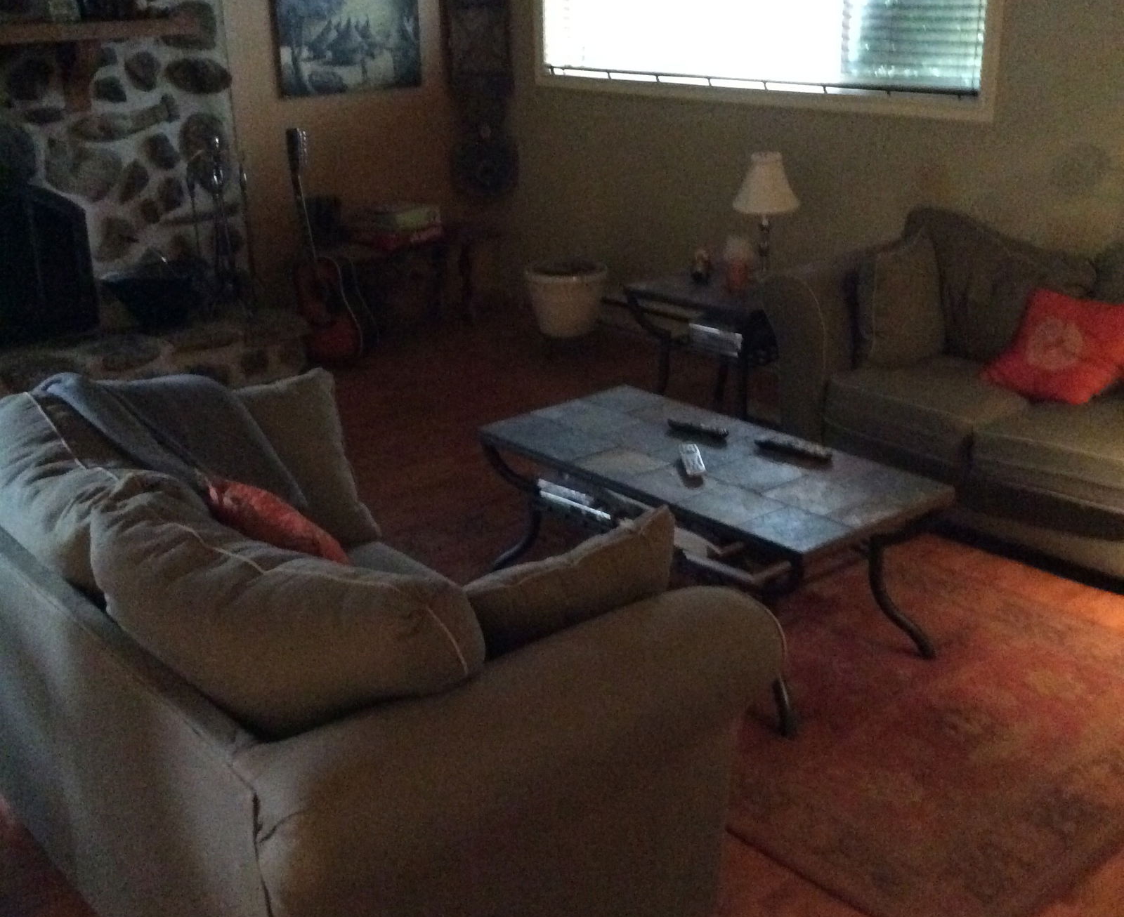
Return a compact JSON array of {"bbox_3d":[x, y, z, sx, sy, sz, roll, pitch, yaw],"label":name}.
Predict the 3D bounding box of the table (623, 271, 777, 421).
[{"bbox_3d":[0.627,-0.368,5.115,0.574,0.568,0.548,17,27,40],"label":"table"}]

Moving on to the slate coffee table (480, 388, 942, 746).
[{"bbox_3d":[0.369,0.217,3.716,0.566,0.480,1.155,-18,26,-37],"label":"slate coffee table"}]

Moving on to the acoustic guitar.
[{"bbox_3d":[-1.048,-0.907,6.011,0.395,1.030,0.125,3,20,34],"label":"acoustic guitar"}]

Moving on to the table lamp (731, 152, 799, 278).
[{"bbox_3d":[0.728,-0.865,4.976,0.245,0.454,0.245,-1,21,1],"label":"table lamp"}]

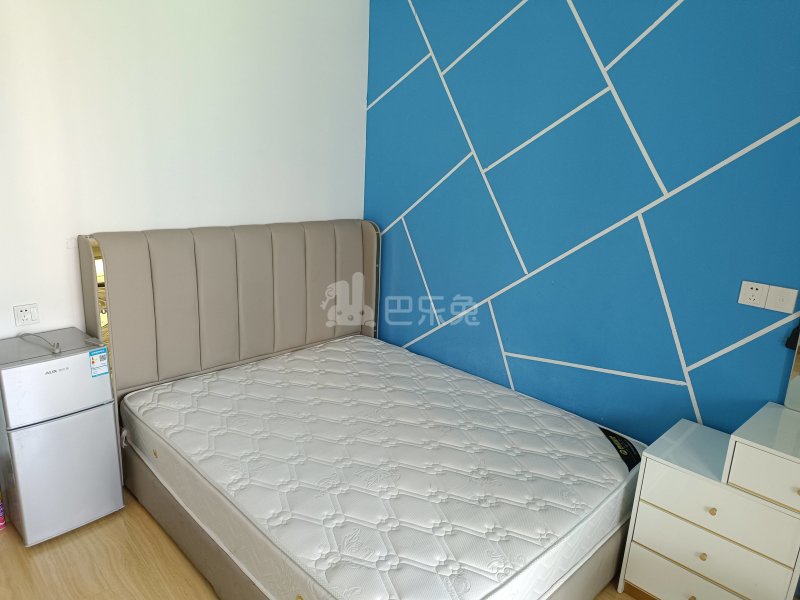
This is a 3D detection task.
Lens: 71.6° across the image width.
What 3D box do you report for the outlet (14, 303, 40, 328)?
[{"bbox_3d":[-1.555,0.061,2.312,0.012,0.086,0.086,17,20,42],"label":"outlet"}]

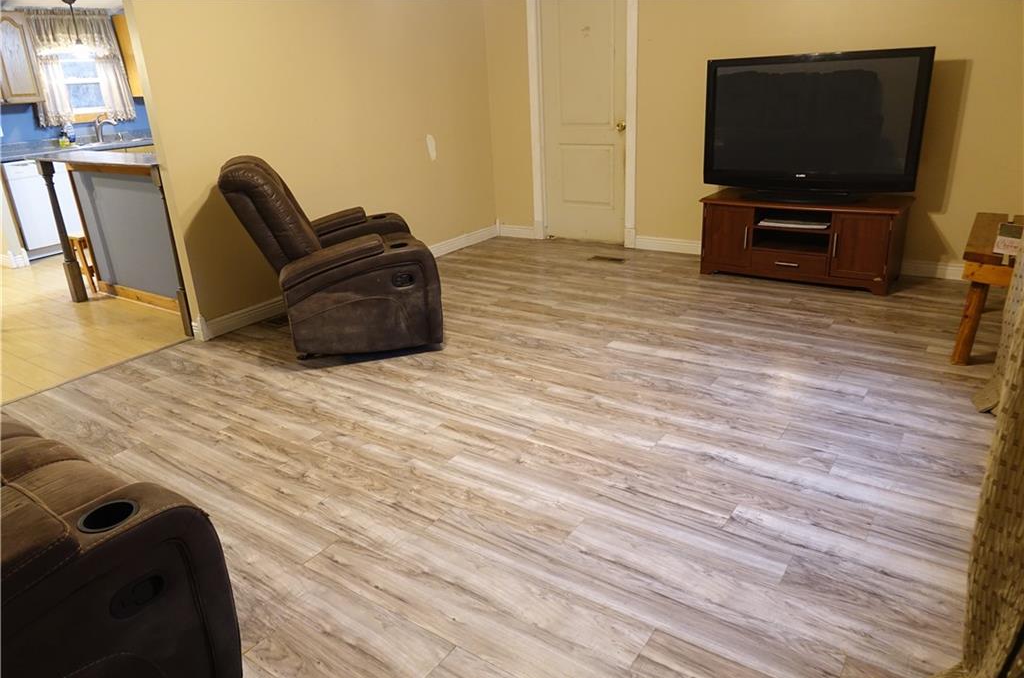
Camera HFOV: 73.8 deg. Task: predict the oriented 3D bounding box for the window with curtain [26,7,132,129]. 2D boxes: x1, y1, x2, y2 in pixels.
[{"bbox_3d":[-4.193,-2.633,6.619,0.120,1.030,0.900,9,24,29],"label":"window with curtain"}]

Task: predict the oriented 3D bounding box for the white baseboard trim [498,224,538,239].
[{"bbox_3d":[0.038,-0.940,5.964,0.430,0.100,0.020,11,25,33],"label":"white baseboard trim"}]

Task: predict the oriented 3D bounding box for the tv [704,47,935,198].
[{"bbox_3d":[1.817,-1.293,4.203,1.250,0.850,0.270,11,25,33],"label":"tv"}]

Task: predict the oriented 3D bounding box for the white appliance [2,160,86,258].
[{"bbox_3d":[-4.335,-1.234,6.297,0.600,0.850,0.600,8,24,28],"label":"white appliance"}]

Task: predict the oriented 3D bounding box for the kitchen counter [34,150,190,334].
[{"bbox_3d":[-2.405,-0.645,4.291,1.500,0.980,0.380,11,25,33],"label":"kitchen counter"}]

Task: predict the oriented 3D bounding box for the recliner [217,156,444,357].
[{"bbox_3d":[-0.989,-0.541,3.805,1.030,0.990,1.020,-7,21,-11],"label":"recliner"}]

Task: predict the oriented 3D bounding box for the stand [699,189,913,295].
[{"bbox_3d":[1.844,-0.653,4.403,1.180,0.490,0.488,11,25,33],"label":"stand"}]

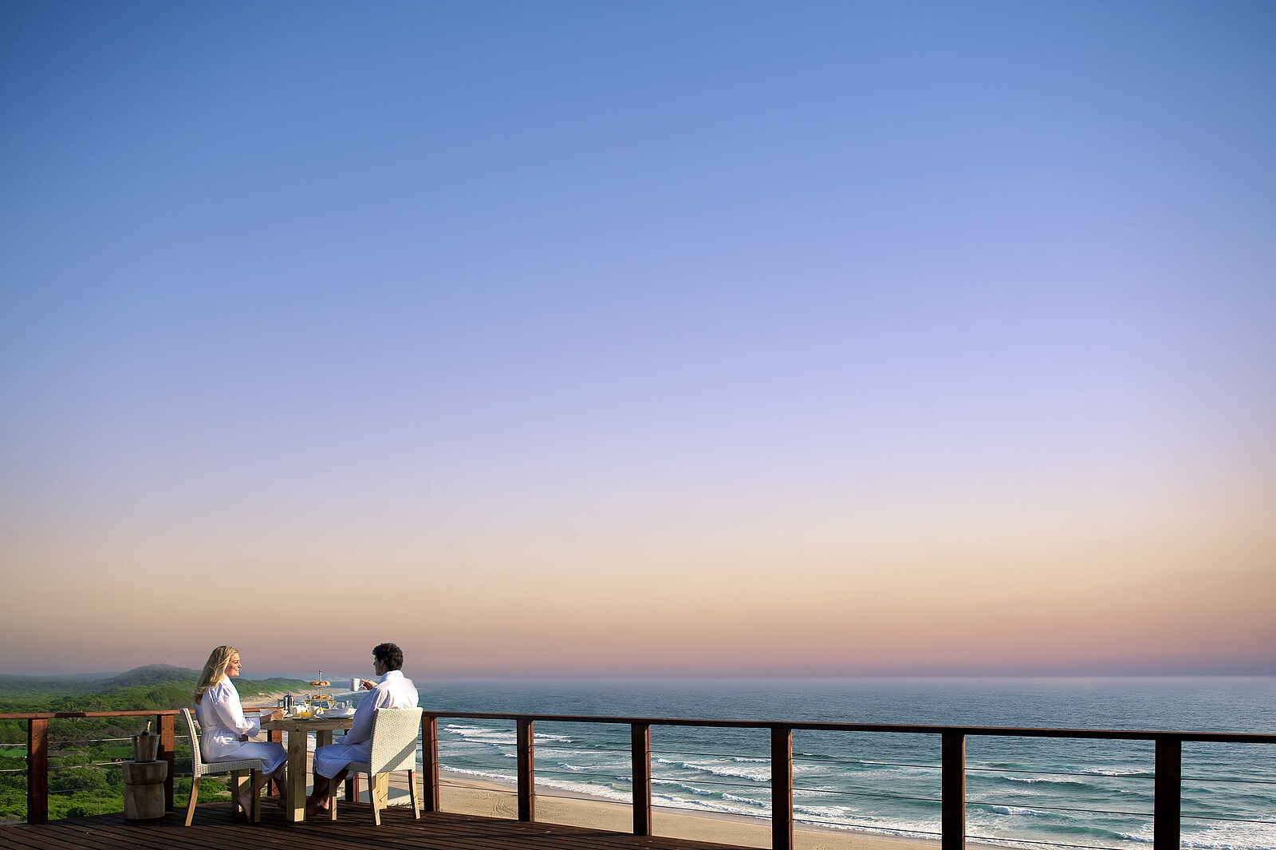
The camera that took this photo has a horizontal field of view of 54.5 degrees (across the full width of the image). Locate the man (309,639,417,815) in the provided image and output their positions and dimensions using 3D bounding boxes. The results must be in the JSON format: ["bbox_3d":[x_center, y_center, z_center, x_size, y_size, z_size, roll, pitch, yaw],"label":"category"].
[{"bbox_3d":[-2.198,2.425,9.874,0.840,1.330,0.540,-7,-14,32],"label":"man"}]

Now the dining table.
[{"bbox_3d":[-2.640,2.768,10.112,0.900,0.760,0.900,11,-16,-43],"label":"dining table"}]

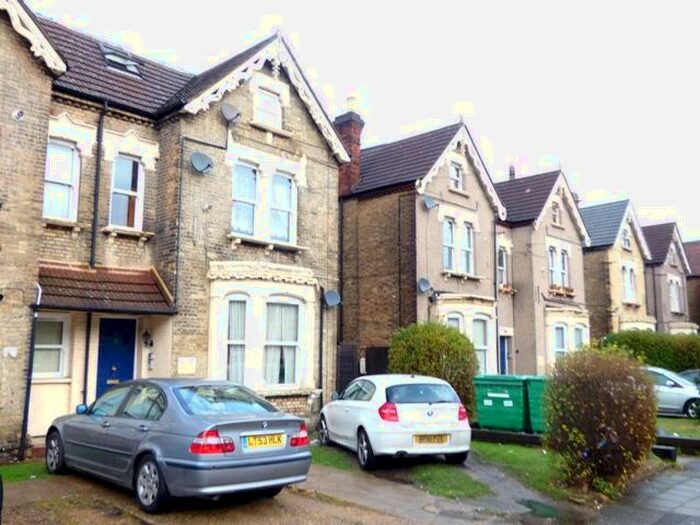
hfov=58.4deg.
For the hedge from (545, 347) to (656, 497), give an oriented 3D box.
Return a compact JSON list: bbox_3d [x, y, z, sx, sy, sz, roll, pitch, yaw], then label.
[{"bbox_3d":[3.356,2.063,8.400,1.500,1.860,1.480,-8,-11,43],"label":"hedge"}]

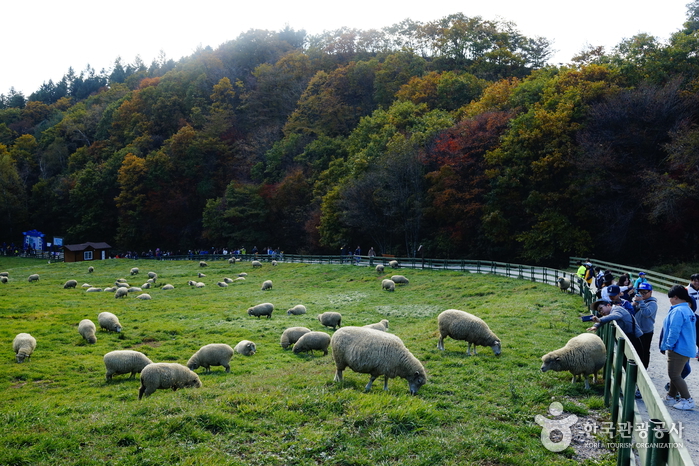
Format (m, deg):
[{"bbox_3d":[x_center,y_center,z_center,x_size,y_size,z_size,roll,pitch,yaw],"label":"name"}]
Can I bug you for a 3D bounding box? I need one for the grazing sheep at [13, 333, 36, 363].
[{"bbox_3d":[-9.231,3.238,19.300,0.570,0.760,1.150,-2,7,-15],"label":"grazing sheep"}]

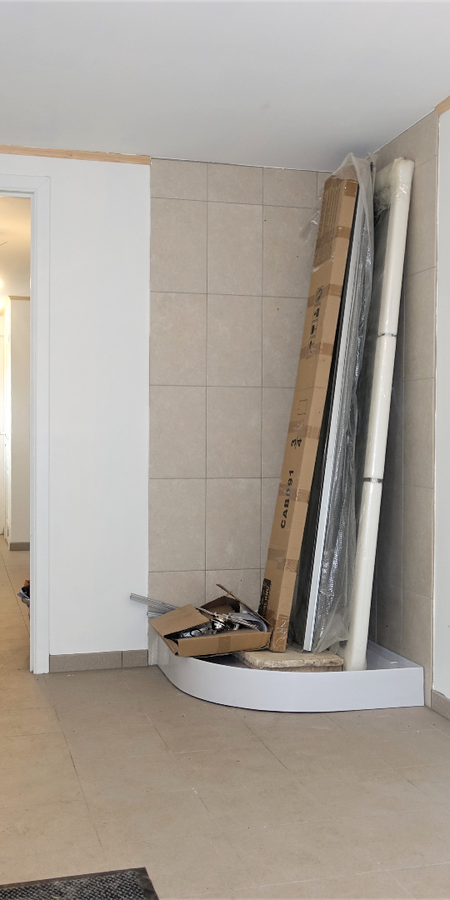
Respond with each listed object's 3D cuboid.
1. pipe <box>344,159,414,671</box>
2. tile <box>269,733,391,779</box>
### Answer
[{"bbox_3d":[0.586,-0.118,3.400,0.075,1.962,0.075,5,0,-16],"label":"pipe"},{"bbox_3d":[0.314,0.955,2.788,0.303,0.012,0.288,0,1,-16],"label":"tile"}]

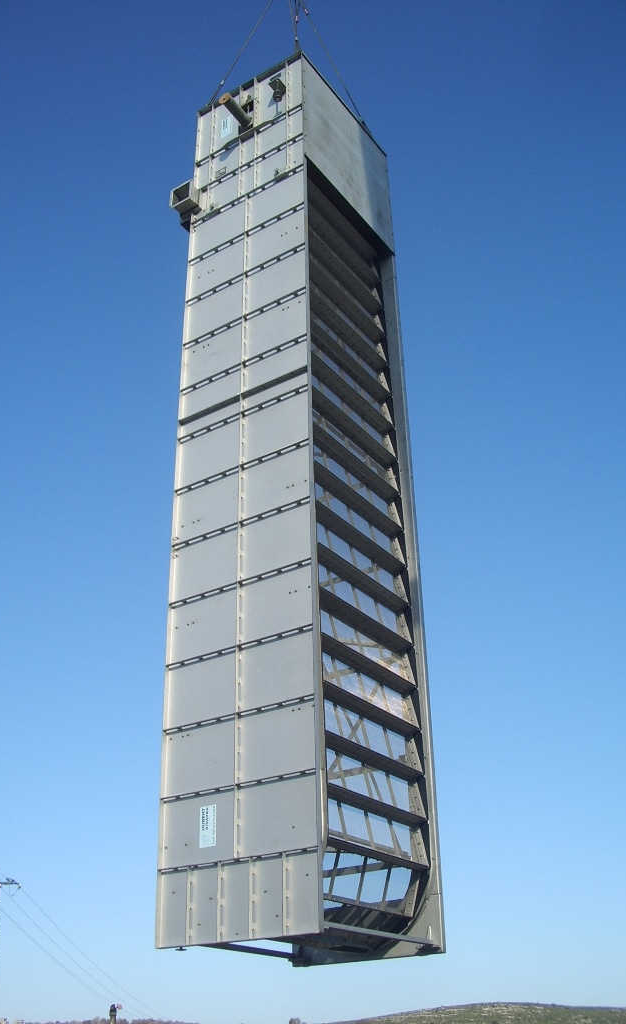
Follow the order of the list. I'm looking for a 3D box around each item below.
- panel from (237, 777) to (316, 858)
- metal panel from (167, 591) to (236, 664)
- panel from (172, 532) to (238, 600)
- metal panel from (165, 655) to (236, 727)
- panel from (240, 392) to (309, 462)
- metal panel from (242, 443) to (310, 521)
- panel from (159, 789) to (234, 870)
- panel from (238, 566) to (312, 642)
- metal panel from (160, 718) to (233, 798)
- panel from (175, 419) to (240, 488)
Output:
[{"bbox_3d":[-0.393,3.051,10.445,1.045,0.754,0.070,-19,-34,29],"label":"panel"},{"bbox_3d":[-1.286,1.315,12.063,1.004,0.782,0.070,-19,-34,29],"label":"metal panel"},{"bbox_3d":[-1.301,0.626,12.445,1.004,0.794,0.070,-19,-34,29],"label":"panel"},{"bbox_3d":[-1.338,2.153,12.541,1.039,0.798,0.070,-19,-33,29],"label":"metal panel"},{"bbox_3d":[-0.481,-1.049,12.717,1.045,0.788,0.070,-19,-34,29],"label":"panel"},{"bbox_3d":[-0.467,-0.359,12.334,1.045,0.790,0.070,-19,-34,29],"label":"metal panel"},{"bbox_3d":[-1.242,3.343,10.939,1.004,0.754,0.070,-19,-34,29],"label":"panel"},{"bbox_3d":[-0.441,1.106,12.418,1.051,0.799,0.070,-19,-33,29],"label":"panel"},{"bbox_3d":[-1.257,2.677,11.308,1.004,0.769,0.070,-19,-34,29],"label":"metal panel"},{"bbox_3d":[-1.330,-0.757,13.211,1.004,0.788,0.070,-19,-34,29],"label":"panel"}]

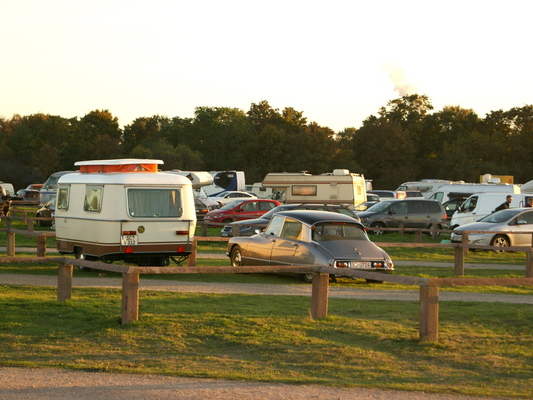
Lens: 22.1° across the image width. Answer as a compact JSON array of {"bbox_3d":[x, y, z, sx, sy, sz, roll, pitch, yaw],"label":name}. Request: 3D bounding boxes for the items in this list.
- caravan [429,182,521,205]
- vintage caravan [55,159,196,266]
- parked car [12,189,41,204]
[{"bbox_3d":[13.280,0.298,88.000,5.950,2.620,2.080,1,0,27],"label":"caravan"},{"bbox_3d":[-3.480,0.365,32.700,2.020,2.620,4.300,0,0,-28],"label":"vintage caravan"},{"bbox_3d":[-20.141,-0.157,116.000,1.750,1.470,4.300,1,0,-26],"label":"parked car"}]

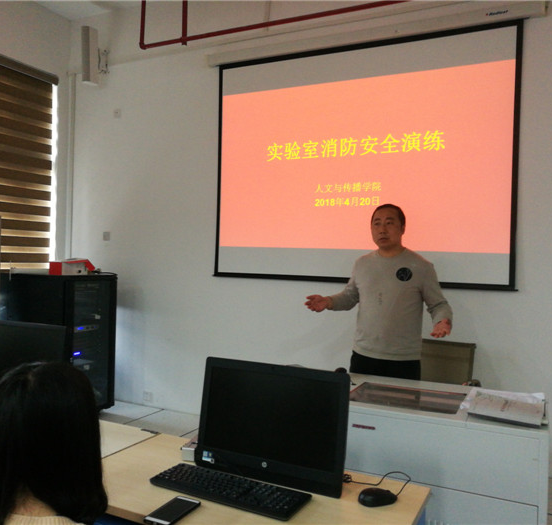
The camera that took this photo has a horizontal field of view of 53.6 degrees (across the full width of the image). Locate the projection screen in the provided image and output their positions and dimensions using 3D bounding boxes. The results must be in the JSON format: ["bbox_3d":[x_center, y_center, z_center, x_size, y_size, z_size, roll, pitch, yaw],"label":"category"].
[{"bbox_3d":[0.560,-0.749,4.171,2.390,1.800,0.050,2,1,27],"label":"projection screen"}]

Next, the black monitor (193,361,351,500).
[{"bbox_3d":[-0.006,0.489,1.684,0.490,0.360,0.160,2,1,26],"label":"black monitor"}]

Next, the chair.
[{"bbox_3d":[0.815,0.947,3.040,0.560,0.970,0.600,2,1,27],"label":"chair"}]

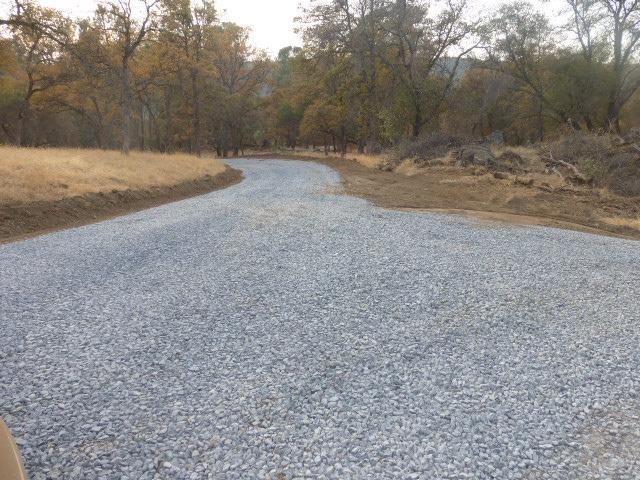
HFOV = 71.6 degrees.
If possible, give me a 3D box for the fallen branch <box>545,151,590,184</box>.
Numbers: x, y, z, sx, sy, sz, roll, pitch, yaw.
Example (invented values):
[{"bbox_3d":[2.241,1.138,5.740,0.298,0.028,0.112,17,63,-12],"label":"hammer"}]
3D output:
[{"bbox_3d":[7.543,-2.220,13.474,1.350,0.880,0.800,9,16,35],"label":"fallen branch"}]

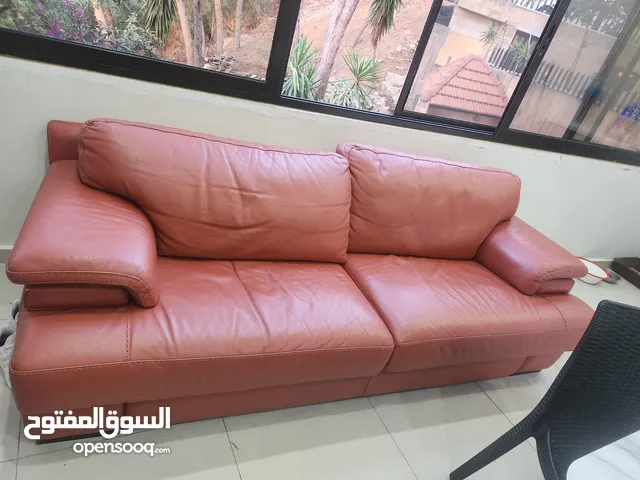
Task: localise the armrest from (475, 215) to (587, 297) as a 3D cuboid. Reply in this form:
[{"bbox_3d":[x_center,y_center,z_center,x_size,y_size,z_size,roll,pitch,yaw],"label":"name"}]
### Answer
[{"bbox_3d":[0.979,0.025,2.253,0.380,0.175,0.690,2,28,-25],"label":"armrest"}]

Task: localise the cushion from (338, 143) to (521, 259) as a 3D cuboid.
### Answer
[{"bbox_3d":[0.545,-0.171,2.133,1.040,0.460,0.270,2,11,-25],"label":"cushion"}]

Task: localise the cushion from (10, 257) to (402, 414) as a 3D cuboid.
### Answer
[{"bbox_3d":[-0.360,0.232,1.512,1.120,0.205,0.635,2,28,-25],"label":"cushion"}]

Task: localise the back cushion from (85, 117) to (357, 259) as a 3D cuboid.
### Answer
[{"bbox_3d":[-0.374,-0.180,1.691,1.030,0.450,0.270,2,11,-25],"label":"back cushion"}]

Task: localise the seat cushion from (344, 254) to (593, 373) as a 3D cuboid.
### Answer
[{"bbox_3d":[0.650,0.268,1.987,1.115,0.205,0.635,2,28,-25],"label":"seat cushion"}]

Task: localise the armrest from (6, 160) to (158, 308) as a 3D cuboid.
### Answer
[{"bbox_3d":[-0.755,-0.036,1.438,0.375,0.175,0.690,2,28,-25],"label":"armrest"}]

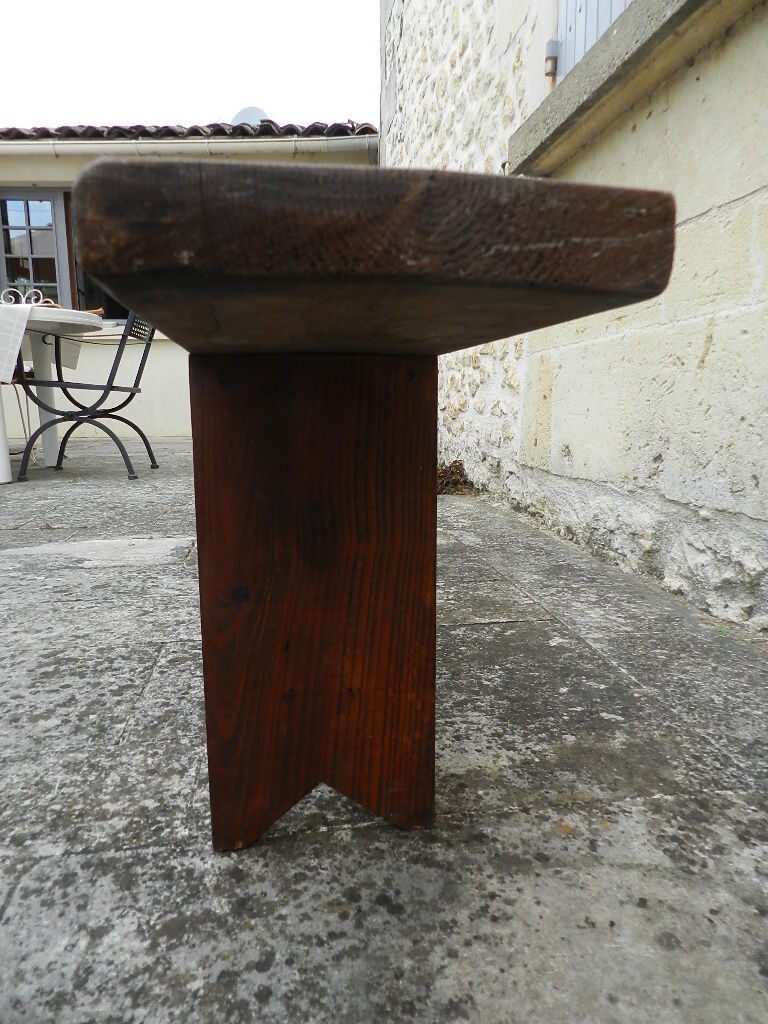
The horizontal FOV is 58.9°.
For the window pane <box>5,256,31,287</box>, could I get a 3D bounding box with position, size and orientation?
[{"bbox_3d":[-3.387,-2.235,6.313,0.220,0.235,0.030,-1,9,-5],"label":"window pane"}]

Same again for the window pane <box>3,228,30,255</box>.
[{"bbox_3d":[-3.390,-2.485,6.273,0.220,0.235,0.030,-1,9,-5],"label":"window pane"}]

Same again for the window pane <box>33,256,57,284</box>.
[{"bbox_3d":[-3.157,-2.244,6.332,0.220,0.235,0.030,-1,9,-5],"label":"window pane"}]

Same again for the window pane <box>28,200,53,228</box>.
[{"bbox_3d":[-3.157,-2.738,6.253,0.220,0.235,0.030,-1,9,-5],"label":"window pane"}]

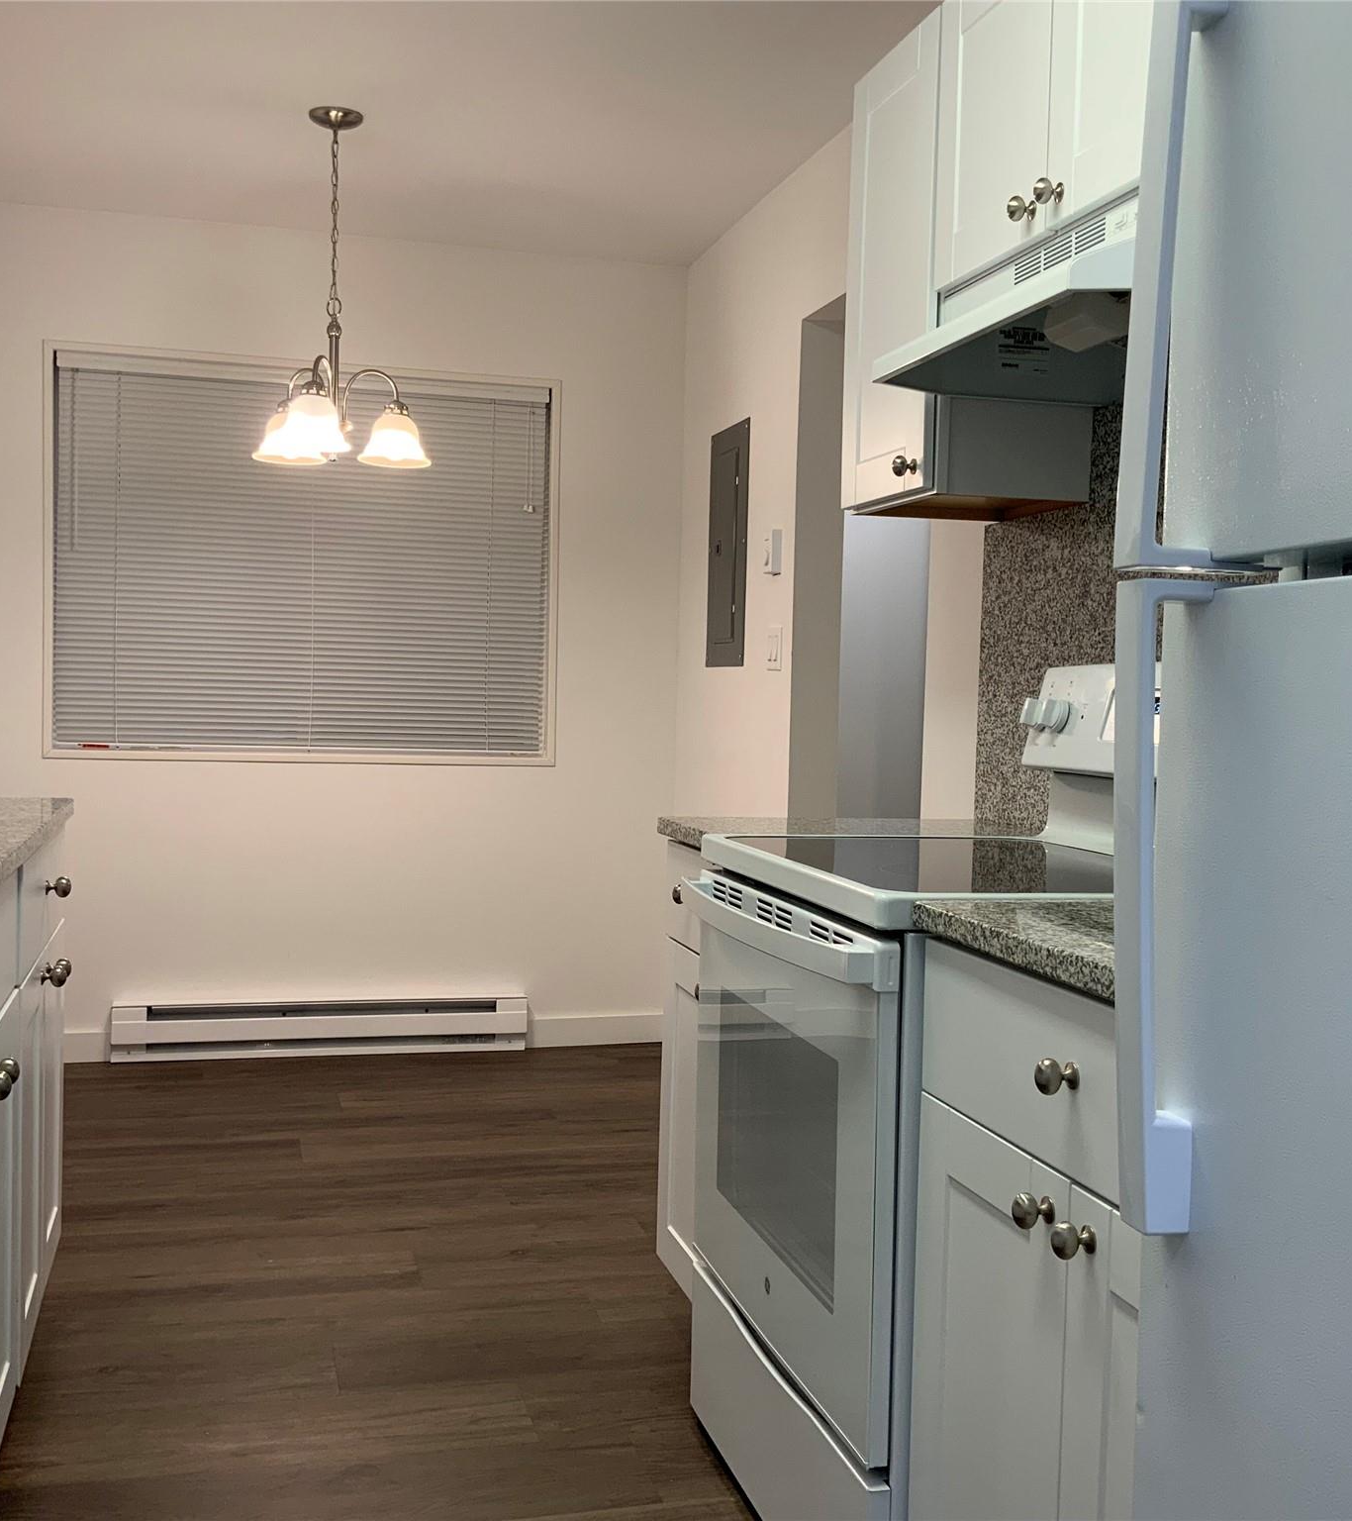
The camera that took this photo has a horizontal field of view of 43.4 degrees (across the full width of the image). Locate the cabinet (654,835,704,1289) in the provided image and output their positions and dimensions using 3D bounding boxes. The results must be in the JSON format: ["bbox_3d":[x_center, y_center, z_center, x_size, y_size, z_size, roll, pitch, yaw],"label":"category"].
[{"bbox_3d":[0.332,0.587,2.950,0.634,0.889,0.388,1,3,-15],"label":"cabinet"}]

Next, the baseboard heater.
[{"bbox_3d":[-1.058,0.807,5.132,1.222,0.170,0.071,1,3,-15],"label":"baseboard heater"}]

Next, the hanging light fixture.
[{"bbox_3d":[-0.788,-1.105,3.984,0.429,0.814,0.433,1,3,-15],"label":"hanging light fixture"}]

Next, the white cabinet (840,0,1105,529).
[{"bbox_3d":[0.517,-0.821,2.920,0.322,0.760,0.376,1,3,-15],"label":"white cabinet"}]

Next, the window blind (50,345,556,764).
[{"bbox_3d":[-1.100,-0.595,5.108,1.454,1.142,0.045,1,3,-15],"label":"window blind"}]

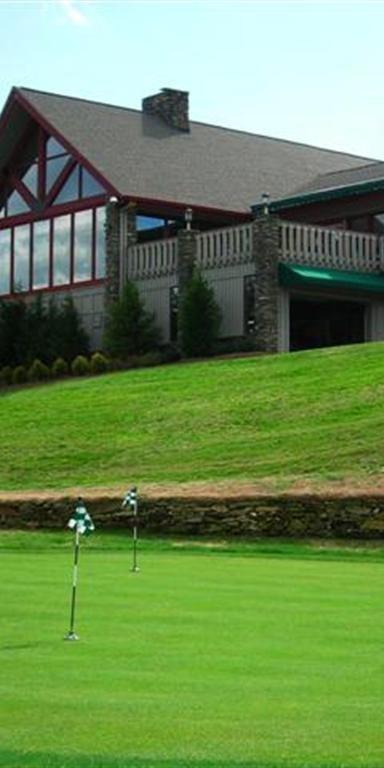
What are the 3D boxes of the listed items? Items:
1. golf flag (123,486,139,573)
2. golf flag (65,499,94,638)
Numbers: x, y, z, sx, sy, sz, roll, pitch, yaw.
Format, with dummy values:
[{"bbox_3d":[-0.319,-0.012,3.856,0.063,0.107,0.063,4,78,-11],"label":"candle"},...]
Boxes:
[{"bbox_3d":[-0.750,1.790,17.100,0.200,1.050,0.110,0,-3,0],"label":"golf flag"},{"bbox_3d":[-0.862,1.411,10.600,0.210,1.060,0.120,0,-3,0],"label":"golf flag"}]

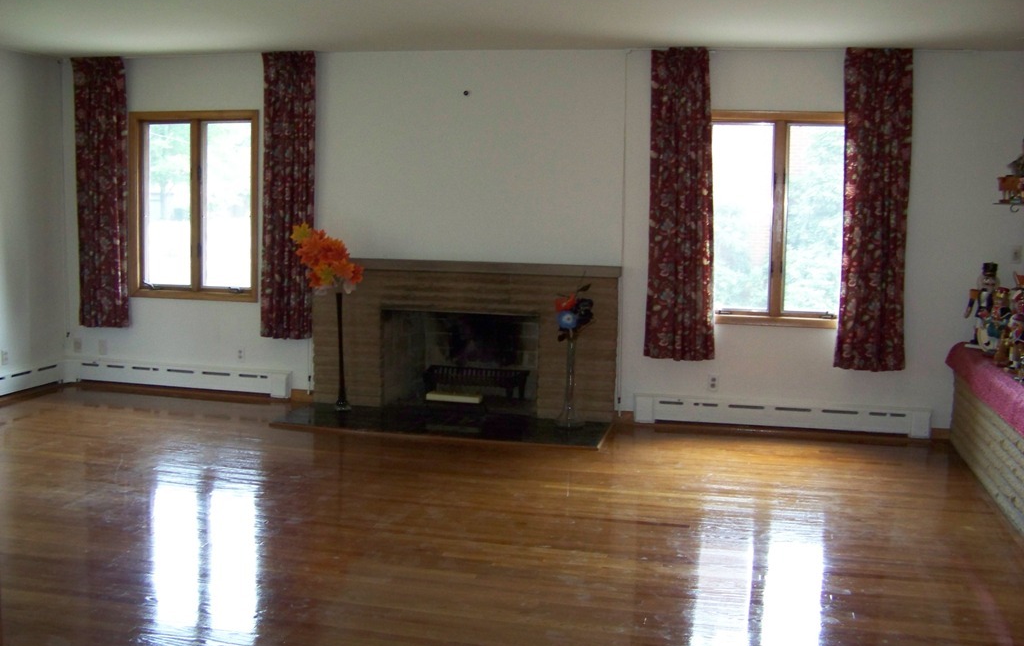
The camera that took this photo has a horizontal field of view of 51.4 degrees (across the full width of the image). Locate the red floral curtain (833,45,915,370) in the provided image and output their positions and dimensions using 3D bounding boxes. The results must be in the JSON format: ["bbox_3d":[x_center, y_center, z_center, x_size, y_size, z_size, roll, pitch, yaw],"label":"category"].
[{"bbox_3d":[2.270,-0.696,6.635,0.462,1.988,0.110,2,6,11],"label":"red floral curtain"}]

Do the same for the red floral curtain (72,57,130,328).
[{"bbox_3d":[-2.961,-0.931,7.680,0.415,1.926,0.110,2,6,11],"label":"red floral curtain"}]

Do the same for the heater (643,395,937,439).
[{"bbox_3d":[1.730,0.595,6.911,1.851,0.200,0.080,2,6,11],"label":"heater"}]

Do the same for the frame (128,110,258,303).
[{"bbox_3d":[-2.269,-0.839,7.640,1.008,1.346,0.100,2,6,11],"label":"frame"}]

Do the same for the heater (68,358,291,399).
[{"bbox_3d":[-2.435,0.415,7.744,1.715,0.200,0.080,2,6,11],"label":"heater"}]

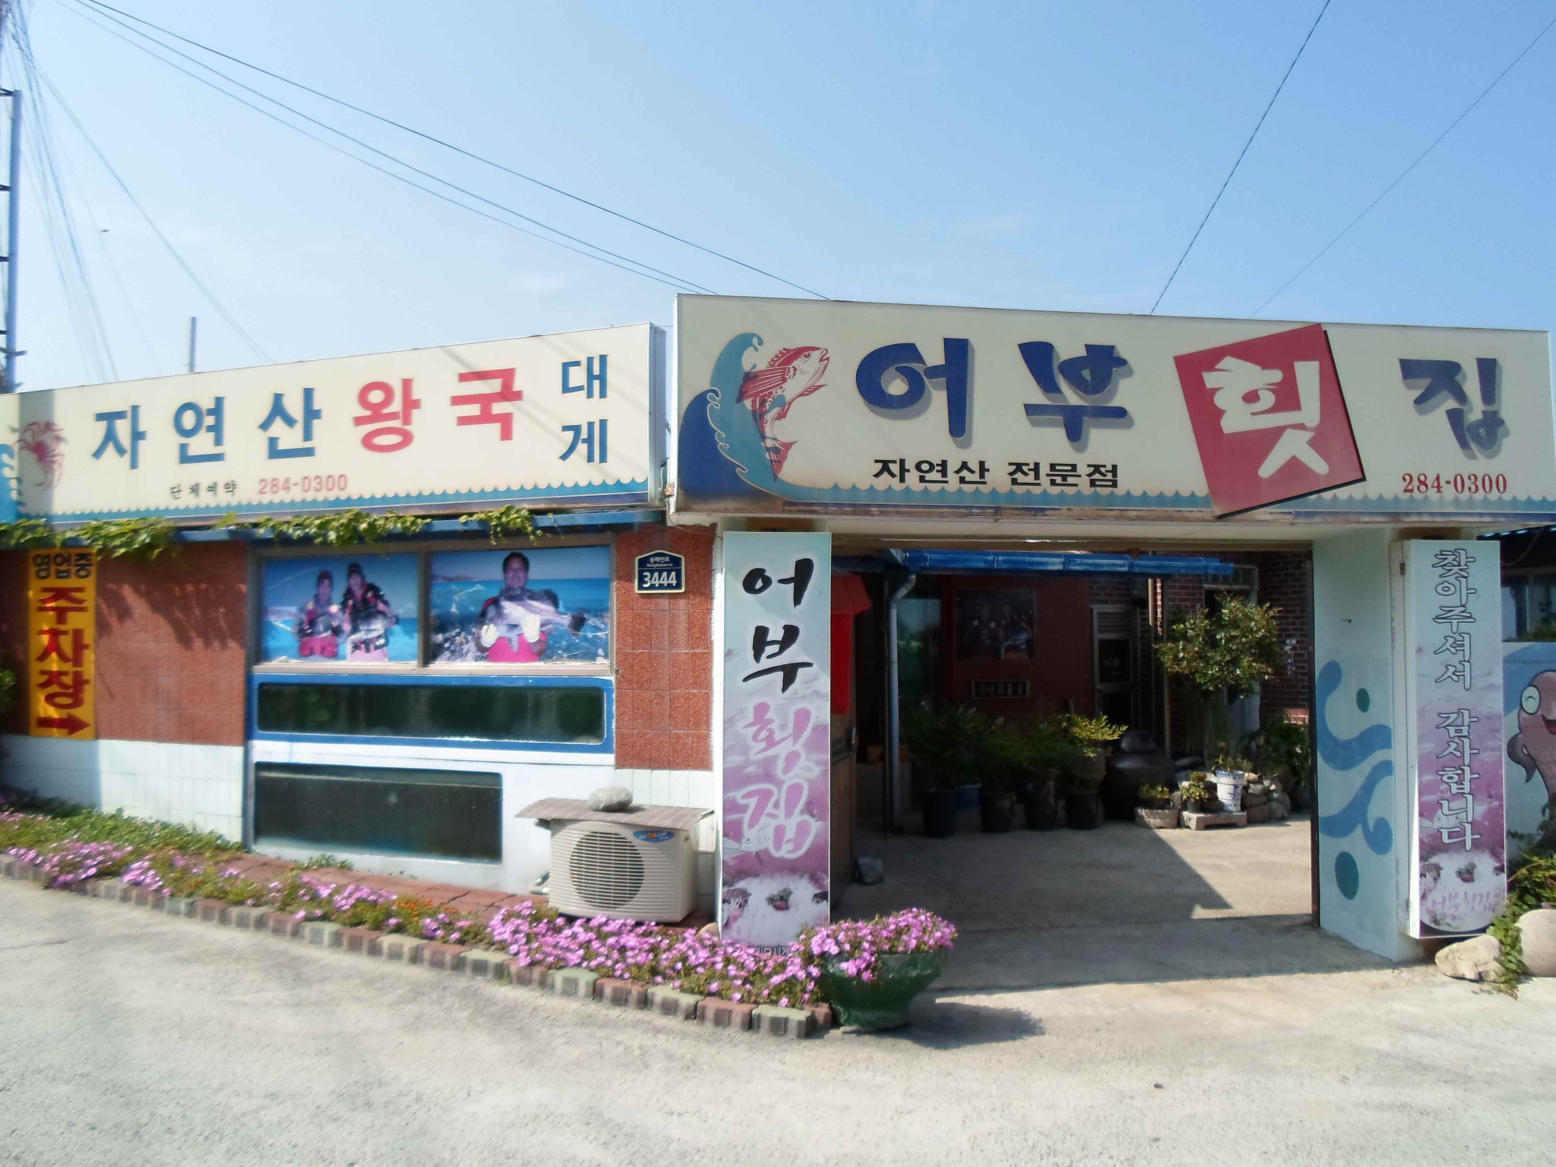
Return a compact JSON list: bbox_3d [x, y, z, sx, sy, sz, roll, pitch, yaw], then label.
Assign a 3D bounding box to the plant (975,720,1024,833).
[{"bbox_3d":[1.660,1.476,8.644,0.383,0.845,0.383,0,-2,-8],"label":"plant"}]

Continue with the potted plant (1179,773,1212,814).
[{"bbox_3d":[3.241,1.642,8.826,0.258,0.313,0.245,0,-2,-8],"label":"potted plant"}]

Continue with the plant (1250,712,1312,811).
[{"bbox_3d":[4.259,1.514,9.669,0.564,0.819,0.564,0,-2,-8],"label":"plant"}]

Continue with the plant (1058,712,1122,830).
[{"bbox_3d":[2.383,1.456,8.779,0.493,0.887,0.468,0,-2,-8],"label":"plant"}]

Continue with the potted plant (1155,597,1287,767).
[{"bbox_3d":[3.781,0.851,9.676,1.127,1.462,1.015,0,-2,-8],"label":"potted plant"}]

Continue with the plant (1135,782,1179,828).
[{"bbox_3d":[2.910,1.731,8.828,0.344,0.337,0.309,0,-2,-8],"label":"plant"}]

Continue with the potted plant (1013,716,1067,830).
[{"bbox_3d":[2.011,1.472,8.787,0.427,0.860,0.427,0,-2,-8],"label":"potted plant"}]

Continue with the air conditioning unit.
[{"bbox_3d":[-0.752,1.371,5.518,0.700,0.455,0.255,-1,-2,19],"label":"air conditioning unit"}]

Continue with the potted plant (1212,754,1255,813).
[{"bbox_3d":[3.550,1.568,8.906,0.337,0.464,0.320,0,-2,-8],"label":"potted plant"}]

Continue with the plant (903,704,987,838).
[{"bbox_3d":[1.211,1.399,8.474,0.604,0.990,0.574,0,-2,-8],"label":"plant"}]

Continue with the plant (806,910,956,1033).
[{"bbox_3d":[0.384,1.541,4.560,0.616,0.438,0.554,0,-2,-8],"label":"plant"}]

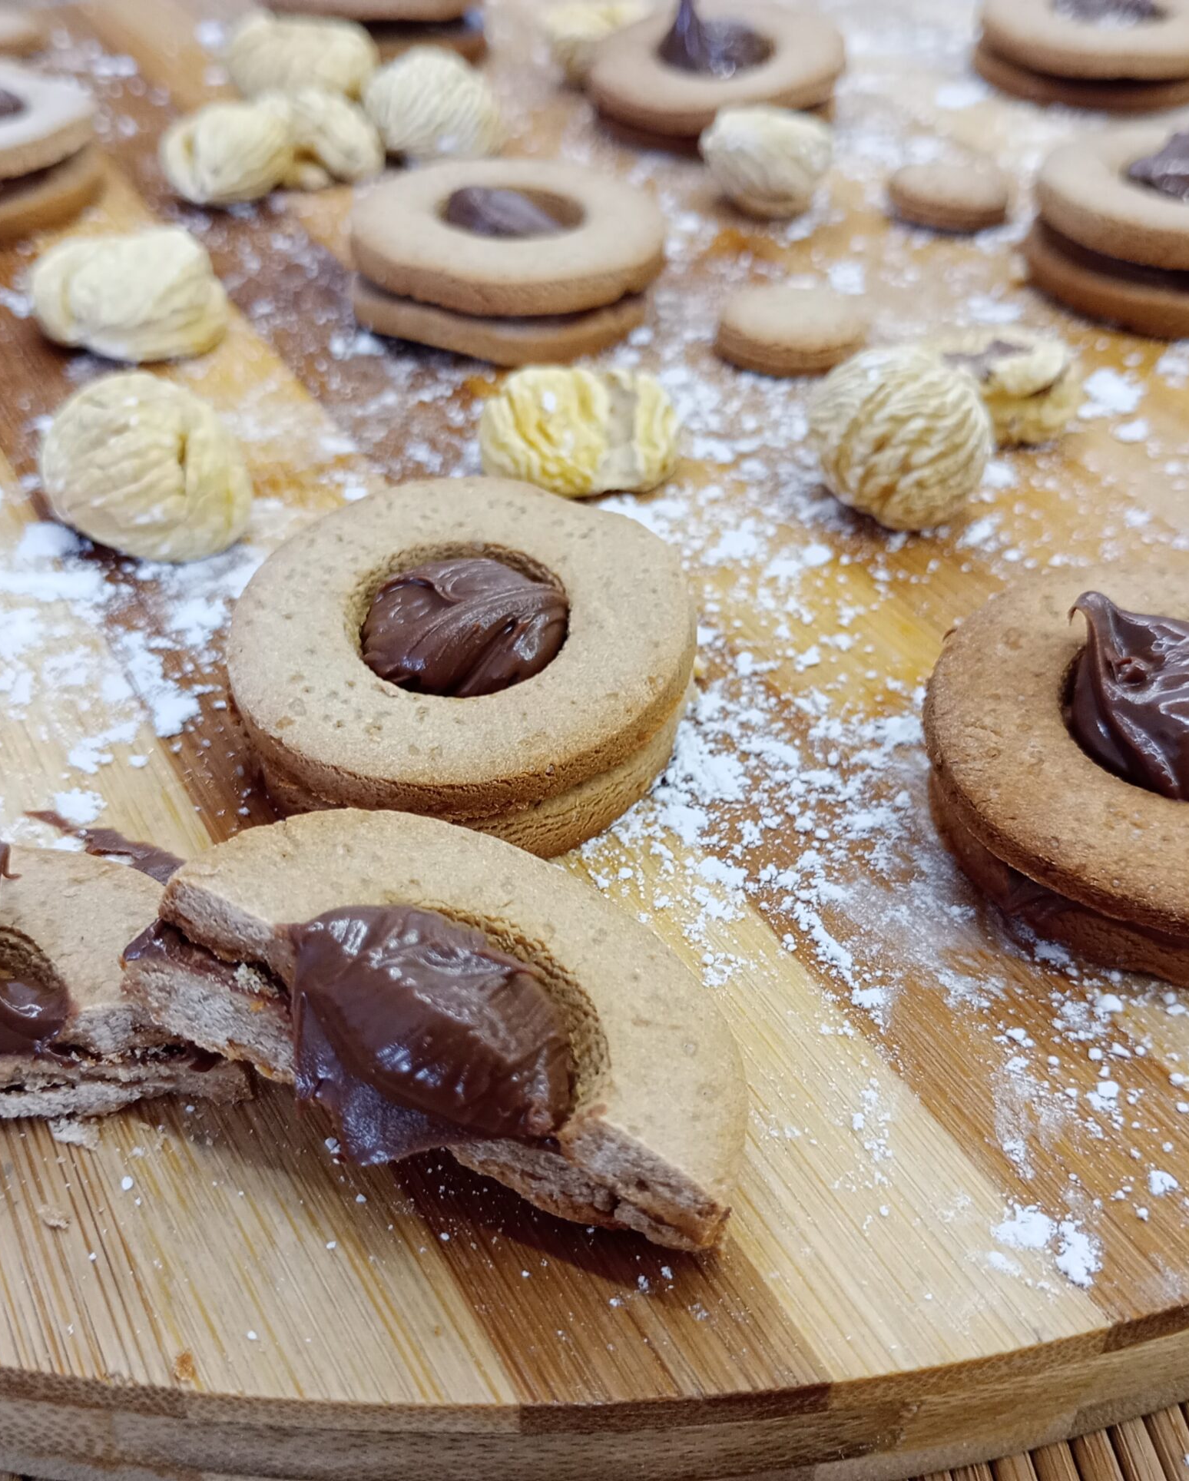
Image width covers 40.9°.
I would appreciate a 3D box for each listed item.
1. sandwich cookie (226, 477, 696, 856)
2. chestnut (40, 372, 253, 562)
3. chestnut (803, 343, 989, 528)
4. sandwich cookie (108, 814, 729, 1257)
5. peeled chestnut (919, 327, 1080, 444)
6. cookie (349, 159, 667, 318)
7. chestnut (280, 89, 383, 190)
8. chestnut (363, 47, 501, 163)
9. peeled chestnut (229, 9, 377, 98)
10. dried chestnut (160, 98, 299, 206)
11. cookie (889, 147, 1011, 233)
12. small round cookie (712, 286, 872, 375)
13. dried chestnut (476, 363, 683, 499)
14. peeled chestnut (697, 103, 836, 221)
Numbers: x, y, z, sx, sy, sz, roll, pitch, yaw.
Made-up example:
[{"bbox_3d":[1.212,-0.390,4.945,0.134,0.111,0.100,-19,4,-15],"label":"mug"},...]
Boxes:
[{"bbox_3d":[-0.015,-0.011,0.192,0.055,0.014,0.055,-3,42,0],"label":"sandwich cookie"},{"bbox_3d":[-0.058,-0.035,0.207,0.027,0.024,0.025,-13,43,-13],"label":"chestnut"},{"bbox_3d":[0.040,-0.039,0.209,0.024,0.023,0.024,7,42,9],"label":"chestnut"},{"bbox_3d":[-0.010,0.023,0.139,0.052,0.015,0.029,30,31,5],"label":"sandwich cookie"},{"bbox_3d":[0.058,-0.050,0.227,0.022,0.016,0.019,10,42,12],"label":"peeled chestnut"},{"bbox_3d":[-0.015,-0.086,0.270,0.052,0.006,0.052,-2,42,-1],"label":"cookie"},{"bbox_3d":[-0.050,-0.116,0.306,0.021,0.018,0.021,-3,42,0],"label":"chestnut"},{"bbox_3d":[-0.032,-0.124,0.312,0.026,0.021,0.023,-3,42,0],"label":"chestnut"},{"bbox_3d":[-0.061,-0.141,0.331,0.031,0.018,0.024,-8,42,-7],"label":"peeled chestnut"},{"bbox_3d":[-0.069,-0.111,0.301,0.025,0.019,0.021,-3,42,0],"label":"dried chestnut"},{"bbox_3d":[0.066,-0.101,0.294,0.021,0.005,0.021,-3,42,0],"label":"cookie"},{"bbox_3d":[0.032,-0.067,0.258,0.024,0.005,0.024,-1,42,1],"label":"small round cookie"},{"bbox_3d":[-0.002,-0.044,0.226,0.029,0.016,0.023,-3,42,0],"label":"dried chestnut"},{"bbox_3d":[0.031,-0.104,0.287,0.024,0.019,0.022,3,41,5],"label":"peeled chestnut"}]

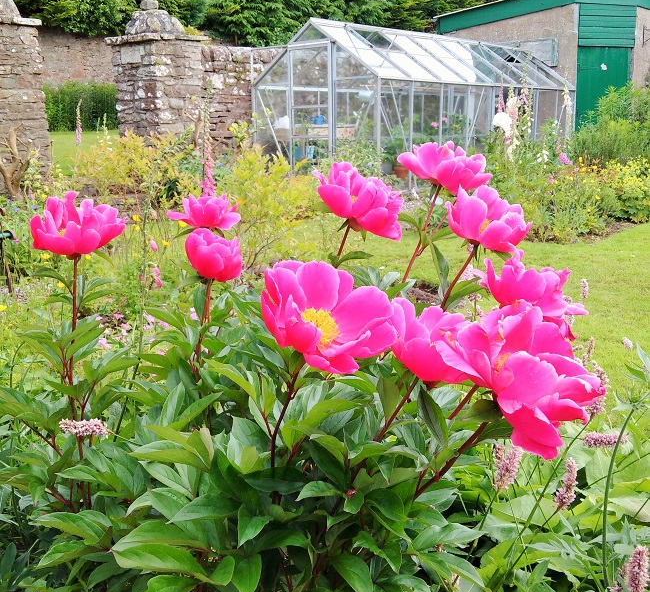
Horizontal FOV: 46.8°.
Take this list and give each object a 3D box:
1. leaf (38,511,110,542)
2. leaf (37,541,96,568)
[{"bbox_3d":[-0.318,0.294,0.950,0.095,0.030,0.045,6,11,-15],"label":"leaf"},{"bbox_3d":[-0.327,0.327,0.950,0.082,0.030,0.045,-19,18,-18],"label":"leaf"}]

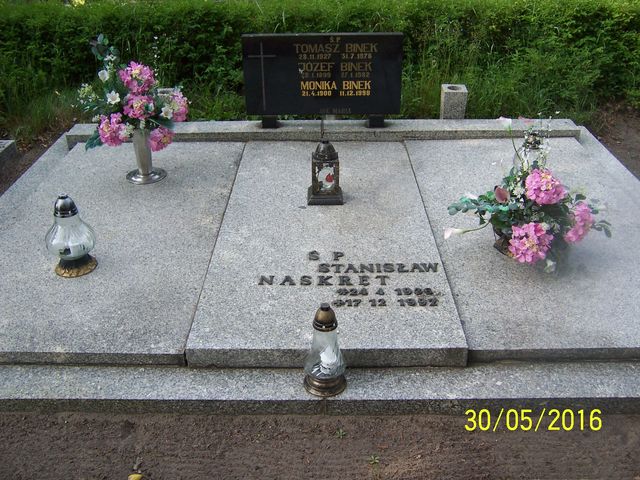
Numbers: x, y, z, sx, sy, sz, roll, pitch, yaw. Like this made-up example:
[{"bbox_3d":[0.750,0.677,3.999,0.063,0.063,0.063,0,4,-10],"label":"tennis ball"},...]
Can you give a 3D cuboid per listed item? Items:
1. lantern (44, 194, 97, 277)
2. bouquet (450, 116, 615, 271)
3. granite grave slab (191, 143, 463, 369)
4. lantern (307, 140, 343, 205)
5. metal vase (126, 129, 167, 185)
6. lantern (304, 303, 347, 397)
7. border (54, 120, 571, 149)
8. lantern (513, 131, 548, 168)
[{"bbox_3d":[-0.853,-0.030,2.068,0.170,0.279,0.170,0,31,0],"label":"lantern"},{"bbox_3d":[0.727,-0.157,2.167,0.546,0.361,0.419,0,31,0],"label":"bouquet"},{"bbox_3d":[0.021,-0.062,2.445,0.809,0.073,1.575,0,31,0],"label":"granite grave slab"},{"bbox_3d":[0.023,-0.292,2.514,0.148,0.251,0.148,0,31,0],"label":"lantern"},{"bbox_3d":[-0.784,-0.390,2.709,0.185,0.234,0.185,0,31,0],"label":"metal vase"},{"bbox_3d":[0.016,0.285,1.670,0.123,0.278,0.123,0,31,0],"label":"lantern"},{"bbox_3d":[0.016,-0.540,3.173,2.594,0.102,0.166,0,31,0],"label":"border"},{"bbox_3d":[0.875,-0.329,2.564,0.142,0.246,0.142,0,31,0],"label":"lantern"}]

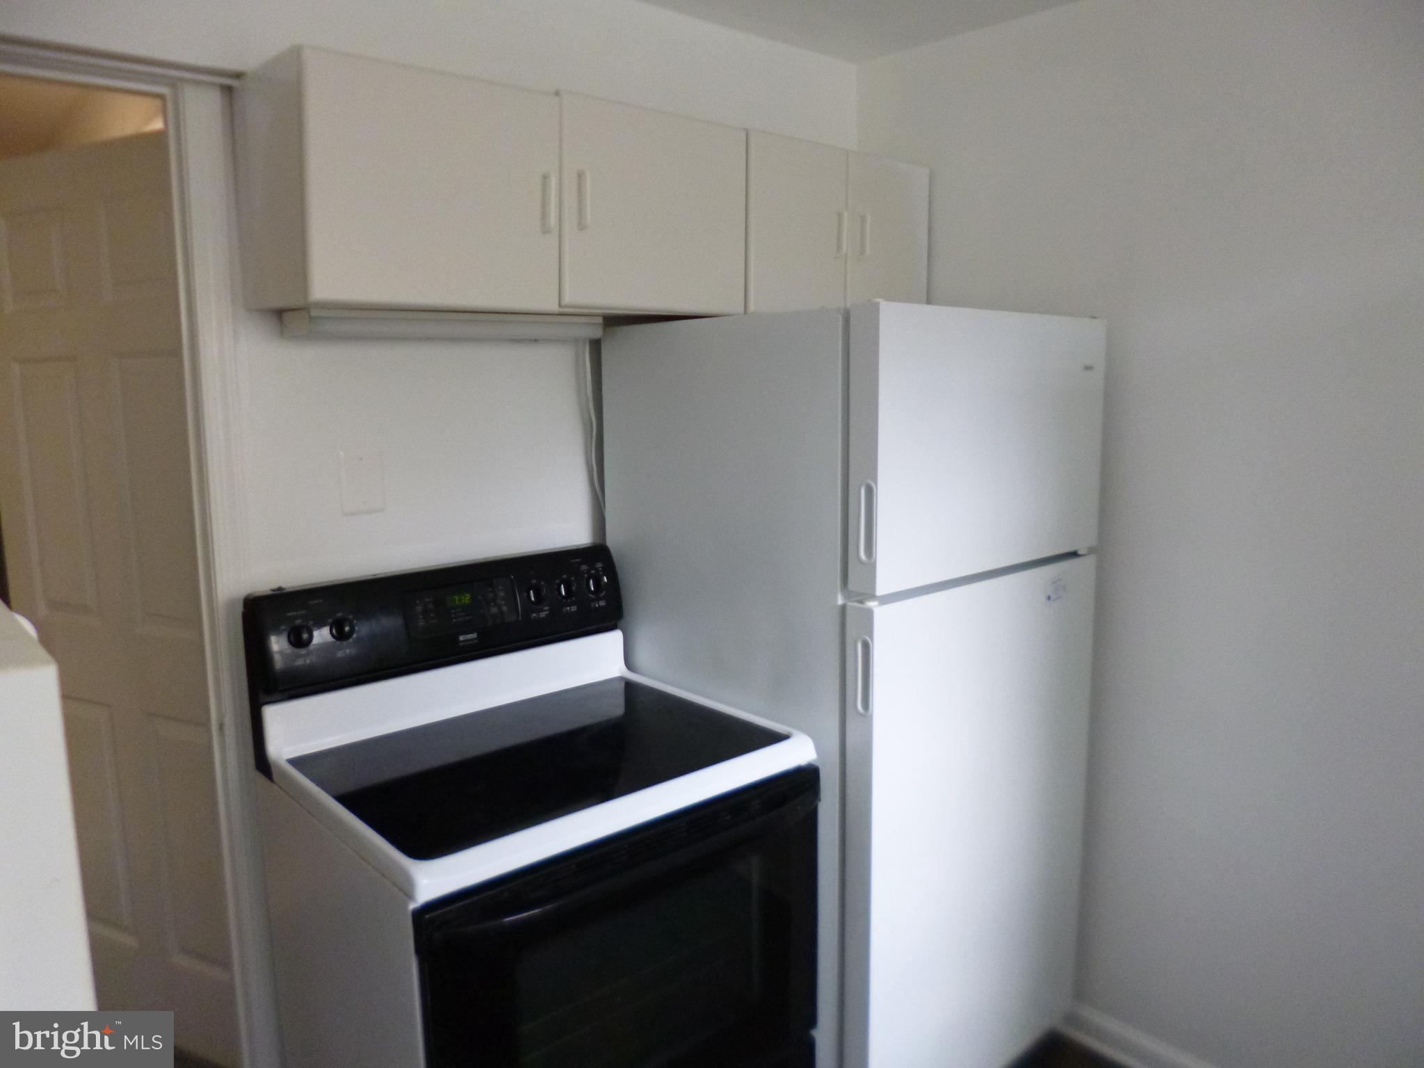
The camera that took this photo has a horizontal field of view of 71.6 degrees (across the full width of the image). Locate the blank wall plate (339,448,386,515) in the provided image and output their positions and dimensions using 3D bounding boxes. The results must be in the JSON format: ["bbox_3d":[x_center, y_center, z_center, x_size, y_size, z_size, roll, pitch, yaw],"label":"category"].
[{"bbox_3d":[-0.624,-0.094,1.762,0.074,0.115,0.008,-8,12,-41],"label":"blank wall plate"}]

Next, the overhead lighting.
[{"bbox_3d":[-0.469,-0.375,1.790,0.560,0.041,0.138,-8,11,-41],"label":"overhead lighting"}]

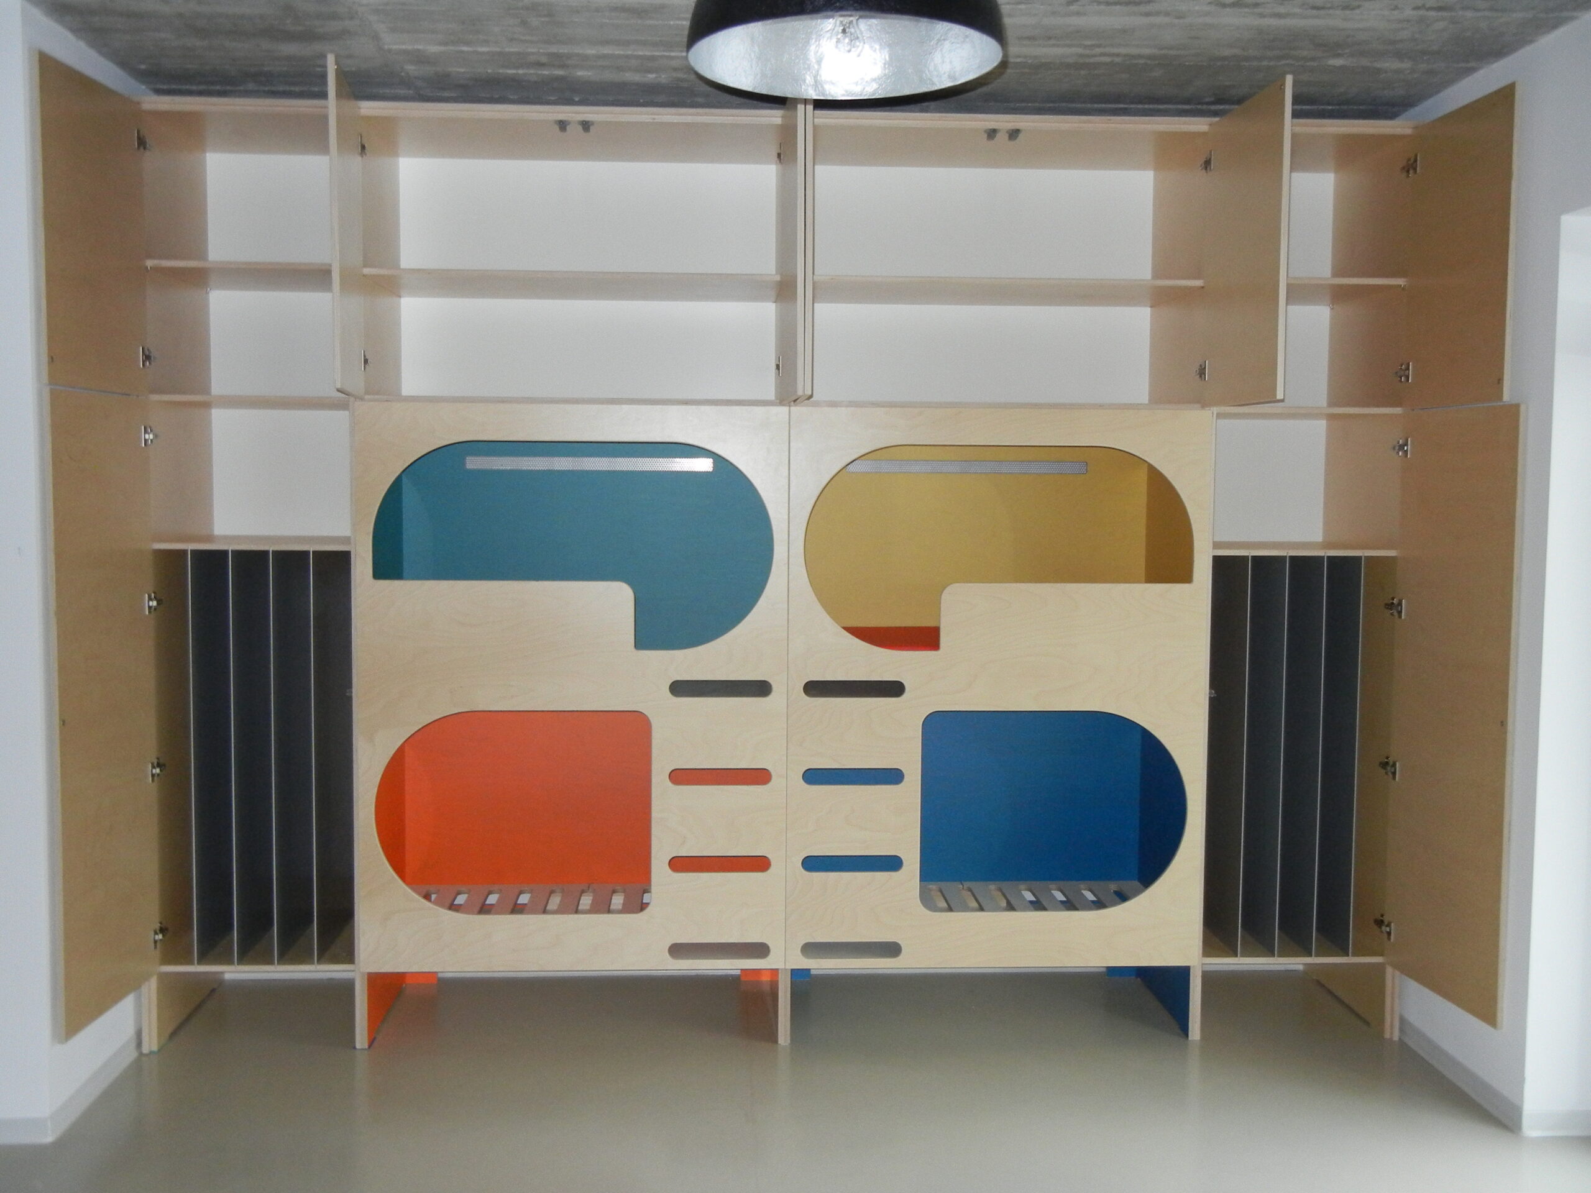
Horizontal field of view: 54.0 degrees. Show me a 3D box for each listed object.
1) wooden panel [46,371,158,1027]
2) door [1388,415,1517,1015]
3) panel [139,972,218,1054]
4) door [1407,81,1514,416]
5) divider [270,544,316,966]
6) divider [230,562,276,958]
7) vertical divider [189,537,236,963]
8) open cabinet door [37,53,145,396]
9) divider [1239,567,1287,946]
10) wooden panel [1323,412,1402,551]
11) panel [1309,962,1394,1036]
[{"bbox_3d":[-1.879,0.296,4.260,0.019,1.672,0.592,0,4,0],"label":"wooden panel"},{"bbox_3d":[1.867,0.312,4.455,0.019,1.672,0.592,0,4,-8],"label":"door"},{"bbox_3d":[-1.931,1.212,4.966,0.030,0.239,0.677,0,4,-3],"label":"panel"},{"bbox_3d":[1.852,-0.944,4.365,0.019,0.822,0.592,0,4,-4],"label":"door"},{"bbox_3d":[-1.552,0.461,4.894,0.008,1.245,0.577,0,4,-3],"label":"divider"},{"bbox_3d":[-1.669,0.461,4.888,0.008,1.245,0.577,0,4,-3],"label":"divider"},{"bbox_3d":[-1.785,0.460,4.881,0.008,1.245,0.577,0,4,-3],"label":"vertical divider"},{"bbox_3d":[-1.871,-0.959,4.173,0.019,0.822,0.592,0,4,1],"label":"open cabinet door"},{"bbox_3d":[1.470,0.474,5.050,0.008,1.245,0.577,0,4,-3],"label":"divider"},{"bbox_3d":[1.822,-0.365,5.010,0.020,0.415,0.577,0,4,-3],"label":"wooden panel"},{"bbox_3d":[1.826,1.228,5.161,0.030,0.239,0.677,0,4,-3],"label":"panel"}]

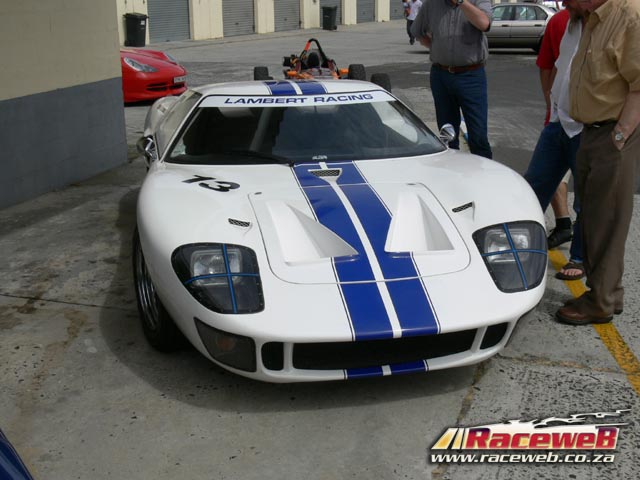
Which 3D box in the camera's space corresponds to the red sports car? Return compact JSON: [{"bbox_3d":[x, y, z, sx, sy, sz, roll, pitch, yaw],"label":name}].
[{"bbox_3d":[-4.083,-2.705,12.333,4.400,1.290,1.780,4,17,15],"label":"red sports car"}]

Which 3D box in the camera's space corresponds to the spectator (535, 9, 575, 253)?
[{"bbox_3d":[1.549,-0.829,4.978,0.540,1.730,0.360,14,22,41],"label":"spectator"}]

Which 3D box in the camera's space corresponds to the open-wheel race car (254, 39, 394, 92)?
[{"bbox_3d":[-0.032,-2.318,11.416,1.740,0.970,3.800,-3,17,-8],"label":"open-wheel race car"}]

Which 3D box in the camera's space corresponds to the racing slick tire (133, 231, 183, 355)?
[{"bbox_3d":[-0.613,0.202,3.534,0.230,0.616,0.616,-8,18,-24],"label":"racing slick tire"}]

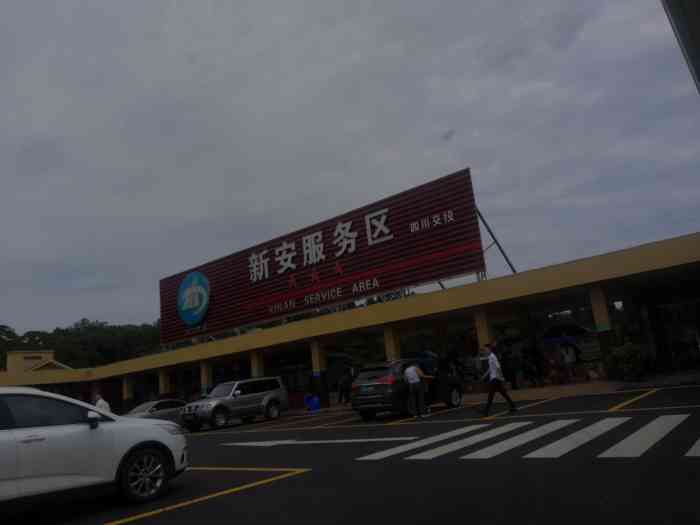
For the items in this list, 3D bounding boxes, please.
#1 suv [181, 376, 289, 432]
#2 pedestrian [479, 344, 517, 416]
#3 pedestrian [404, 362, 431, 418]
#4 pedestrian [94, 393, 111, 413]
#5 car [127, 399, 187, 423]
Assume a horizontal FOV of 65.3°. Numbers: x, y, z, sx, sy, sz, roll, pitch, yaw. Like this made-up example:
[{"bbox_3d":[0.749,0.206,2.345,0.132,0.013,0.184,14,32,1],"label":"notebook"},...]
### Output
[{"bbox_3d":[-4.888,6.151,24.124,1.900,1.870,4.800,-17,-16,39],"label":"suv"},{"bbox_3d":[3.552,2.864,13.493,0.750,1.680,0.520,-8,-13,7],"label":"pedestrian"},{"bbox_3d":[1.937,3.739,16.225,0.520,1.550,0.620,-12,-14,23],"label":"pedestrian"},{"bbox_3d":[-6.731,4.413,14.817,0.420,1.680,0.500,-4,-13,-11],"label":"pedestrian"},{"bbox_3d":[-9.365,7.433,26.565,1.800,1.460,4.600,-17,-16,38],"label":"car"}]

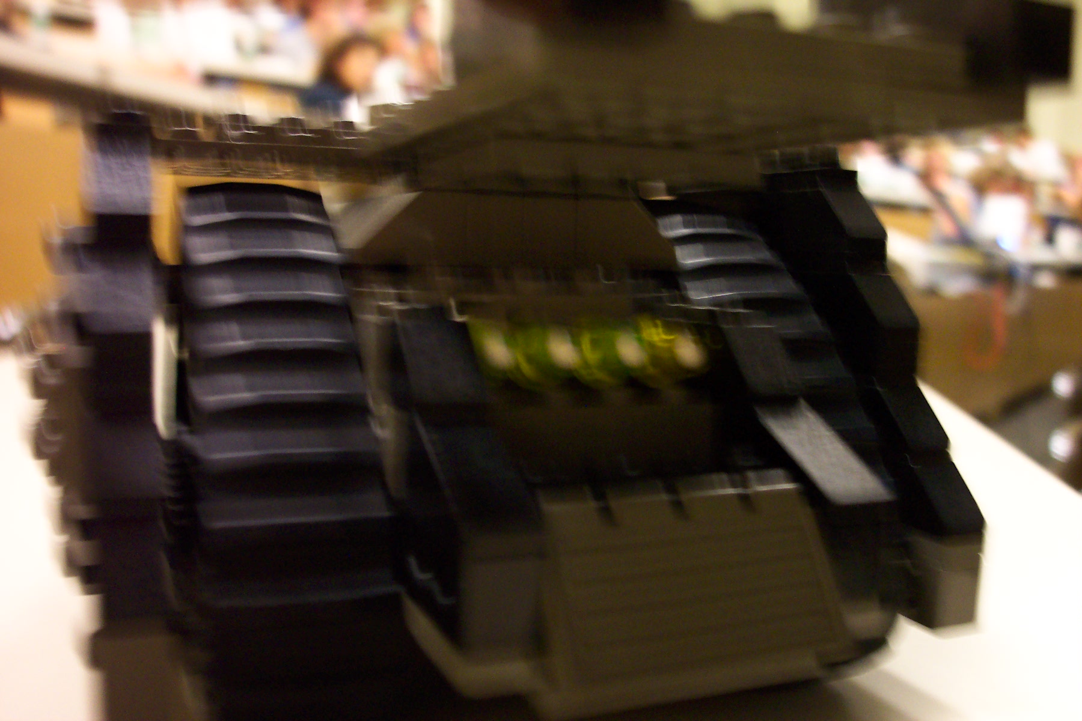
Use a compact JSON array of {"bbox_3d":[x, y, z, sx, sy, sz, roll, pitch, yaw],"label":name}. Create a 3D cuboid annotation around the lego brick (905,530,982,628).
[{"bbox_3d":[0.056,0.030,0.150,0.008,0.014,0.010,-1,9,-23],"label":"lego brick"}]

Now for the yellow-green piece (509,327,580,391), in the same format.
[{"bbox_3d":[0.001,-0.001,0.122,0.008,0.008,0.006,-1,9,-23],"label":"yellow-green piece"}]

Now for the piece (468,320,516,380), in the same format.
[{"bbox_3d":[-0.006,-0.001,0.119,0.008,0.008,0.006,-1,9,-23],"label":"piece"}]

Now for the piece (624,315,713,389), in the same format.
[{"bbox_3d":[0.016,-0.001,0.129,0.008,0.008,0.006,-1,9,-23],"label":"piece"}]

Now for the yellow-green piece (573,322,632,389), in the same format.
[{"bbox_3d":[0.008,-0.001,0.125,0.008,0.008,0.006,-1,9,-23],"label":"yellow-green piece"}]

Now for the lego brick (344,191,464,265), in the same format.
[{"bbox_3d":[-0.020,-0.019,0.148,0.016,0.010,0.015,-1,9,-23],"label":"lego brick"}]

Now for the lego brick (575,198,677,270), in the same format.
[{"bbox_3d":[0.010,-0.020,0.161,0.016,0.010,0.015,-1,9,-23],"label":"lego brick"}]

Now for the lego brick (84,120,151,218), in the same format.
[{"bbox_3d":[-0.051,-0.022,0.125,0.008,0.012,0.014,-1,9,-23],"label":"lego brick"}]

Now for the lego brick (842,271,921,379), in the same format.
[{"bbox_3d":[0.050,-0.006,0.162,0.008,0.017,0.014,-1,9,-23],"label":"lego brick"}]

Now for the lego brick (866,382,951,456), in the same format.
[{"bbox_3d":[0.053,0.008,0.157,0.008,0.010,0.014,-1,9,-23],"label":"lego brick"}]

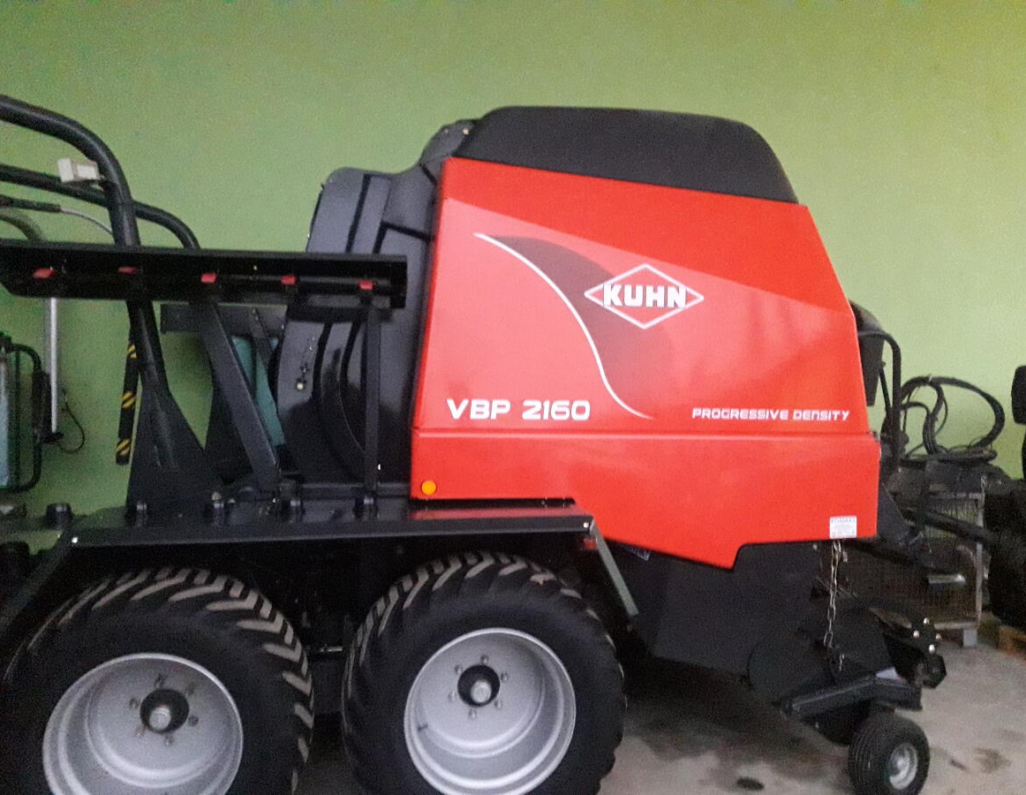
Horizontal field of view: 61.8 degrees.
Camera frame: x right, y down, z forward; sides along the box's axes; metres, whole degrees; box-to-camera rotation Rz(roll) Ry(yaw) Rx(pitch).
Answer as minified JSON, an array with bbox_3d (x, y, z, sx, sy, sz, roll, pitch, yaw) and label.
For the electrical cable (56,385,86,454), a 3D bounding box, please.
[{"bbox_3d":[-2.434,0.124,4.720,0.165,0.375,0.070,0,2,-11],"label":"electrical cable"}]

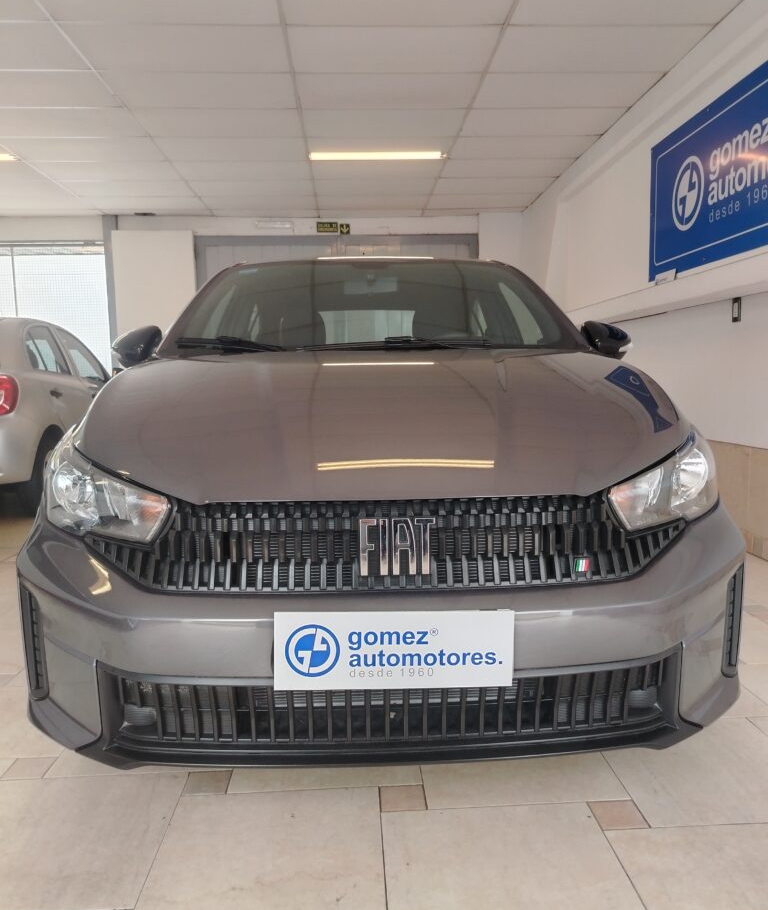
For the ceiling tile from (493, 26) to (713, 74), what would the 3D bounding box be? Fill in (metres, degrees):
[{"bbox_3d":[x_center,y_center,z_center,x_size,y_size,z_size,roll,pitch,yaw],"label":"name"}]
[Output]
[{"bbox_3d":[1.256,-2.438,4.261,1.210,0.020,0.605,-1,6,-3],"label":"ceiling tile"}]

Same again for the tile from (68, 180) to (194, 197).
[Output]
[{"bbox_3d":[-2.527,-2.662,7.089,1.210,0.020,0.605,-1,6,-3],"label":"tile"}]

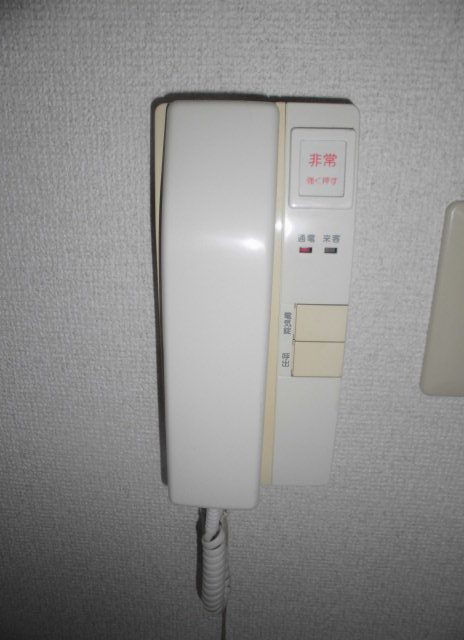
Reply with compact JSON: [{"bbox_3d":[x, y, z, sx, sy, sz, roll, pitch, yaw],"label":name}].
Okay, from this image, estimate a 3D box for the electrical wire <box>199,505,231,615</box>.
[{"bbox_3d":[-0.011,0.160,0.323,0.019,0.090,0.028,1,16,-1],"label":"electrical wire"}]

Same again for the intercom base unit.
[{"bbox_3d":[0.010,0.001,0.264,0.103,0.225,0.060,1,16,-1],"label":"intercom base unit"}]

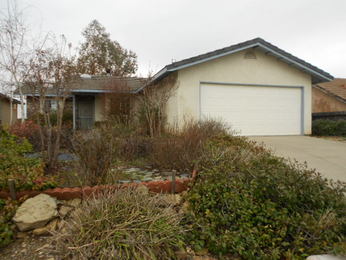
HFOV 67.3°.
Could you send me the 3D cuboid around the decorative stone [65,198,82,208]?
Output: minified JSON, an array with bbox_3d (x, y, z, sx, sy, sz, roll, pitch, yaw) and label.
[{"bbox_3d":[-1.385,1.023,3.620,0.250,0.130,0.180,0,1,0],"label":"decorative stone"}]

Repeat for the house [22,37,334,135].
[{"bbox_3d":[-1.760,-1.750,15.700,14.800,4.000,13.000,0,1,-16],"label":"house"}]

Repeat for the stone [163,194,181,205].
[{"bbox_3d":[-0.021,0.957,3.580,0.250,0.140,0.180,0,1,0],"label":"stone"}]

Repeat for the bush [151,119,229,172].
[{"bbox_3d":[0.314,0.295,4.950,1.500,1.030,1.150,0,1,0],"label":"bush"}]

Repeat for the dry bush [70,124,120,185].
[{"bbox_3d":[-1.222,0.386,4.100,0.800,0.950,0.750,0,1,0],"label":"dry bush"}]

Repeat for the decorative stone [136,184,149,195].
[{"bbox_3d":[-0.432,0.846,3.680,0.170,0.140,0.140,0,1,0],"label":"decorative stone"}]

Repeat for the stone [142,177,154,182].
[{"bbox_3d":[-0.367,0.742,3.900,0.190,0.060,0.170,0,1,0],"label":"stone"}]

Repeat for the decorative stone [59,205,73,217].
[{"bbox_3d":[-1.447,1.083,3.500,0.190,0.150,0.160,0,1,0],"label":"decorative stone"}]

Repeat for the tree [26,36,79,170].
[{"bbox_3d":[-2.270,-0.499,4.900,1.000,2.520,0.950,0,1,0],"label":"tree"}]

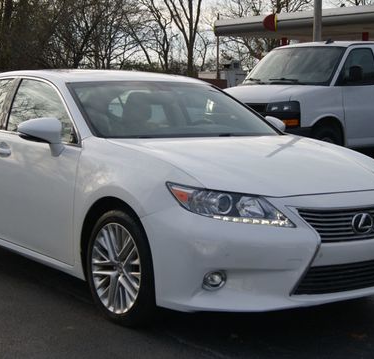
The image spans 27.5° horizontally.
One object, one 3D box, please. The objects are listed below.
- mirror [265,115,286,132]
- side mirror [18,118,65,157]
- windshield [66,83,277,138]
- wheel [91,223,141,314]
[{"bbox_3d":[0.686,-0.364,5.634,0.250,0.210,0.170,-3,6,-37],"label":"mirror"},{"bbox_3d":[-0.844,-0.243,4.438,0.250,0.210,0.170,-3,6,-37],"label":"side mirror"},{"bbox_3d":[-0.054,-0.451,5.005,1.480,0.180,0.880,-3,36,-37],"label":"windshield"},{"bbox_3d":[-0.303,0.468,4.083,0.200,0.490,0.490,-3,6,-37],"label":"wheel"}]

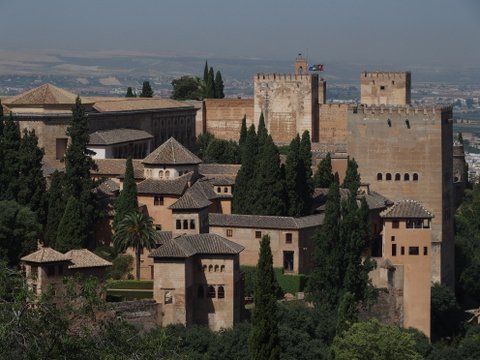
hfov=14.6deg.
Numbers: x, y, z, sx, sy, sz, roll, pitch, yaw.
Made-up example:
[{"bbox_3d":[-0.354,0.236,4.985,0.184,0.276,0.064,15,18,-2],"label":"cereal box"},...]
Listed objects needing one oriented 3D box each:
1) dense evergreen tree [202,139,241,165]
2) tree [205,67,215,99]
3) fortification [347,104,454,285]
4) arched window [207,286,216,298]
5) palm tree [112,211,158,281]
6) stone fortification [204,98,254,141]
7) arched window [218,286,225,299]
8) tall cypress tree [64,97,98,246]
[{"bbox_3d":[-4.299,-5.904,435.275,8.830,7.500,8.830,0,4,0],"label":"dense evergreen tree"},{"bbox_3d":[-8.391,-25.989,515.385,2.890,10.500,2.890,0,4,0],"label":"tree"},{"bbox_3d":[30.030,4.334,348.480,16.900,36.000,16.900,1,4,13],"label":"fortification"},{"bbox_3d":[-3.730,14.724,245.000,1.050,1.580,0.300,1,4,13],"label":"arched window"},{"bbox_3d":[-14.111,8.887,254.000,6.200,9.500,6.200,0,4,0],"label":"palm tree"},{"bbox_3d":[-2.861,-16.346,510.000,13.900,11.800,3.500,1,4,12],"label":"stone fortification"},{"bbox_3d":[-2.421,14.724,245.000,0.820,1.580,0.300,1,4,13],"label":"arched window"},{"bbox_3d":[-22.861,-1.073,270.806,4.900,22.000,4.900,0,4,0],"label":"tall cypress tree"}]

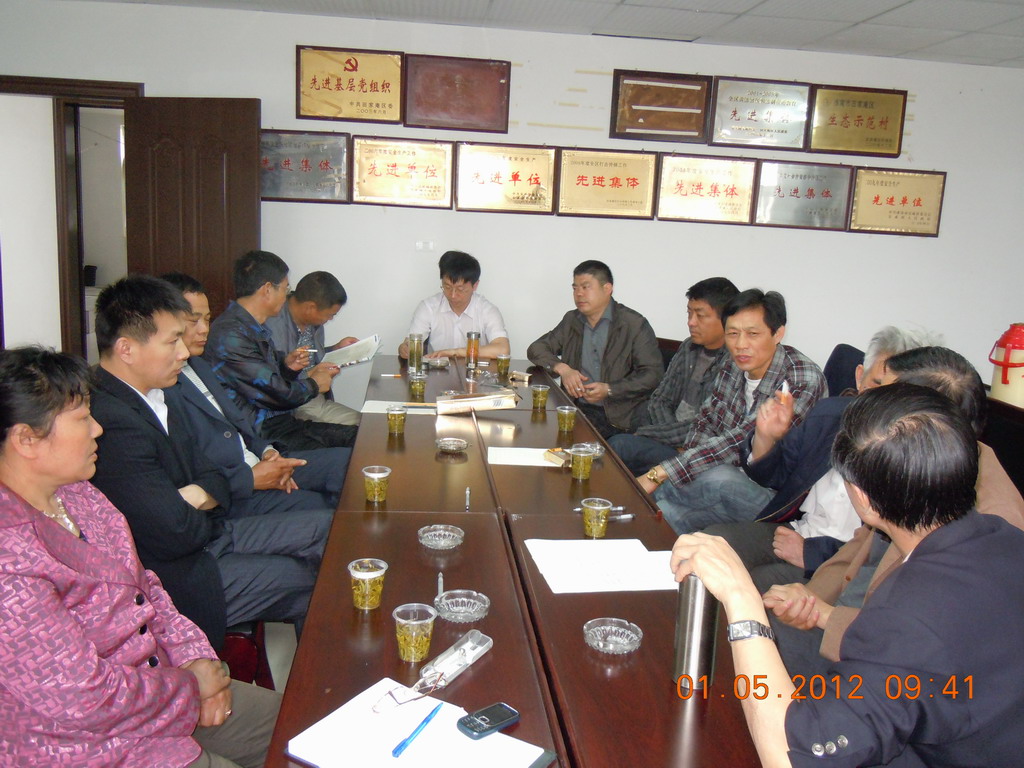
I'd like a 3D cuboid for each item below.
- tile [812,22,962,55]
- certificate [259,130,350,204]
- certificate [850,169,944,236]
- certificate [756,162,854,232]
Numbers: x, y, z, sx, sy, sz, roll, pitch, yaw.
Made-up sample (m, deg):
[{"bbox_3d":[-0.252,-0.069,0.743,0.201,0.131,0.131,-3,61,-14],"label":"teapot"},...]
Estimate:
[{"bbox_3d":[2.019,-1.881,4.853,0.610,0.016,0.610,1,10,-7],"label":"tile"},{"bbox_3d":[-1.193,-1.212,4.941,0.585,0.384,0.025,1,10,-7],"label":"certificate"},{"bbox_3d":[2.343,-1.106,5.406,0.585,0.384,0.025,1,10,-7],"label":"certificate"},{"bbox_3d":[1.748,-1.129,5.327,0.585,0.384,0.025,1,10,-7],"label":"certificate"}]

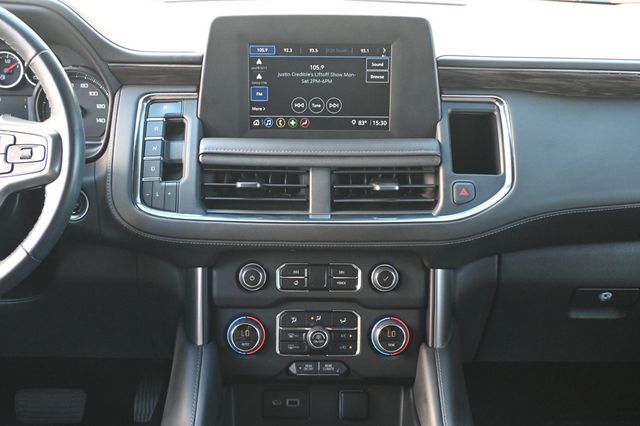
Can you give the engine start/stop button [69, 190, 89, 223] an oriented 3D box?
[{"bbox_3d":[-0.309,-0.009,1.090,0.041,0.041,0.020,0,7,0],"label":"engine start/stop button"}]

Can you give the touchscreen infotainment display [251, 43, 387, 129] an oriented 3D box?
[{"bbox_3d":[0.001,-0.156,1.082,0.175,0.106,0.018,0,10,0],"label":"touchscreen infotainment display"}]

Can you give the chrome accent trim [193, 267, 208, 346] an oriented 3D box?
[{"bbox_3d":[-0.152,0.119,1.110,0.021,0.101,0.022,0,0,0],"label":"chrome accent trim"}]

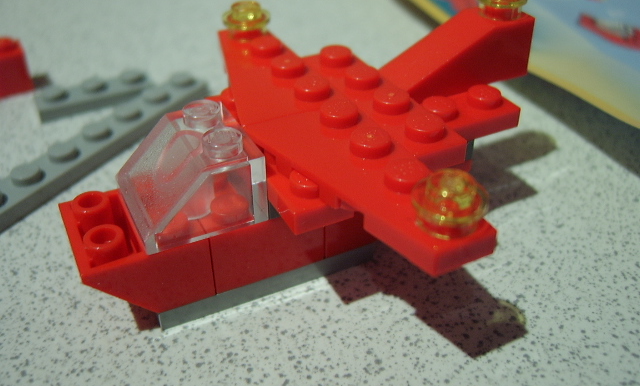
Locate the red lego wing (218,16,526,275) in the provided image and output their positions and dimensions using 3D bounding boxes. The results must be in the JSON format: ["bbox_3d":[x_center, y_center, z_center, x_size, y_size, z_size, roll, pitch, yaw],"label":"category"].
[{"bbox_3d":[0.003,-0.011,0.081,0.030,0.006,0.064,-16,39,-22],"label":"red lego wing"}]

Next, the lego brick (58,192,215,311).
[{"bbox_3d":[-0.024,0.007,0.077,0.016,0.010,0.016,-16,39,-22],"label":"lego brick"}]

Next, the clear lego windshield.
[{"bbox_3d":[-0.017,-0.003,0.074,0.016,0.011,0.016,-16,39,-22],"label":"clear lego windshield"}]

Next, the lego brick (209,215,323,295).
[{"bbox_3d":[-0.010,0.003,0.083,0.016,0.010,0.016,-16,39,-22],"label":"lego brick"}]

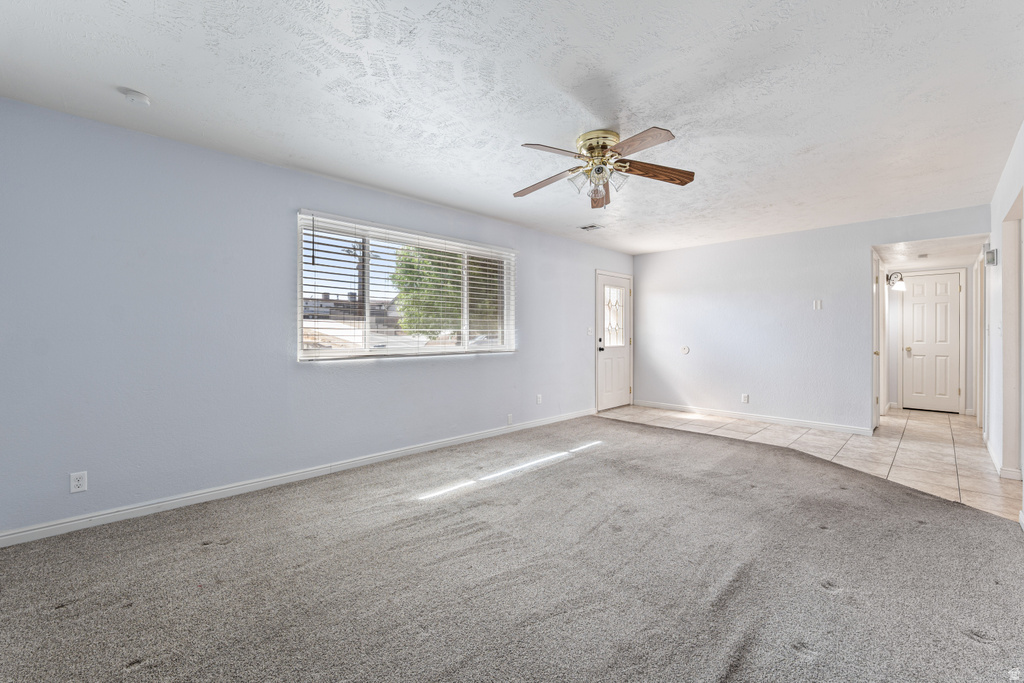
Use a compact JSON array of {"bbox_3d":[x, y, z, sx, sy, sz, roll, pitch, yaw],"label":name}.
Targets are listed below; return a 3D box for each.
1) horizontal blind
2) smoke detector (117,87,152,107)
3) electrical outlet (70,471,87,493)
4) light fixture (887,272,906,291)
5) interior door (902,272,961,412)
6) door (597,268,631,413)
[{"bbox_3d":[-0.819,-0.453,3.948,2.340,1.190,0.075,-1,1,-43],"label":"horizontal blind"},{"bbox_3d":[-2.029,-1.308,2.152,0.115,0.037,0.115,-1,1,-43],"label":"smoke detector"},{"bbox_3d":[-2.551,0.833,2.348,0.070,0.114,0.010,-1,1,-43],"label":"electrical outlet"},{"bbox_3d":[5.477,-0.844,5.661,0.150,0.260,0.210,-1,1,-43],"label":"light fixture"},{"bbox_3d":[6.175,0.014,5.876,0.045,1.998,0.587,-1,1,-43],"label":"interior door"},{"bbox_3d":[1.601,0.021,6.243,0.897,2.035,0.045,-1,1,-43],"label":"door"}]

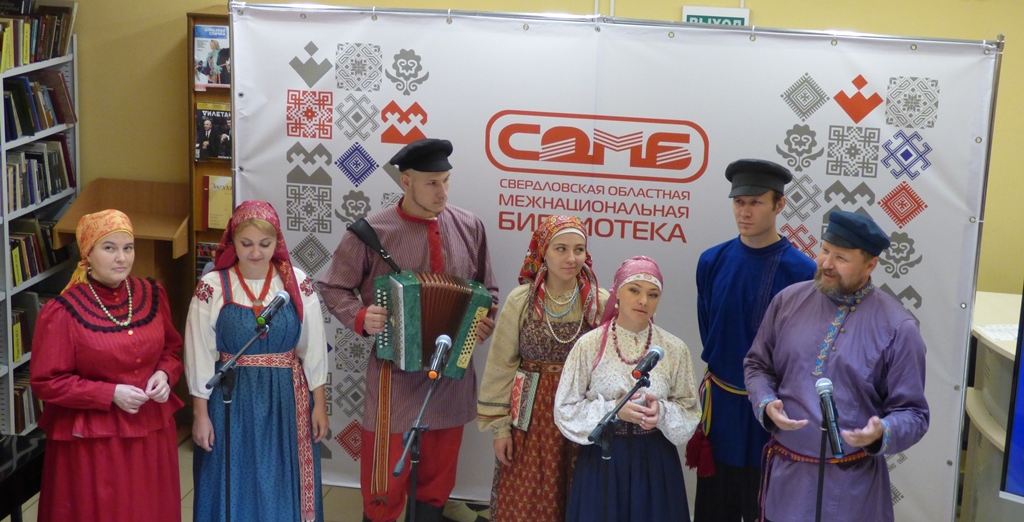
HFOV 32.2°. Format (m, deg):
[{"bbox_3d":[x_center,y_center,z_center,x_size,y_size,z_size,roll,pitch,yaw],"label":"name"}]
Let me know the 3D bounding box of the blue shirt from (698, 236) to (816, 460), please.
[{"bbox_3d":[0.888,0.327,6.420,0.450,0.830,0.280,4,14,9],"label":"blue shirt"}]

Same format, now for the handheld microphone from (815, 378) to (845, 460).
[{"bbox_3d":[0.952,0.467,5.300,0.052,0.250,0.052,-9,-23,2],"label":"handheld microphone"}]

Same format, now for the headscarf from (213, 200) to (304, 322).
[{"bbox_3d":[-0.907,0.000,6.350,0.320,0.440,0.280,-1,14,-9],"label":"headscarf"}]

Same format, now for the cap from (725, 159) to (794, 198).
[{"bbox_3d":[0.874,-0.291,6.270,0.240,0.110,0.270,10,16,29],"label":"cap"}]

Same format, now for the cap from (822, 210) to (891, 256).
[{"bbox_3d":[1.117,-0.083,5.740,0.245,0.120,0.210,8,18,-44],"label":"cap"}]

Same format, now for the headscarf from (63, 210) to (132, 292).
[{"bbox_3d":[-1.461,-0.034,6.270,0.200,0.280,0.260,-8,17,-34],"label":"headscarf"}]

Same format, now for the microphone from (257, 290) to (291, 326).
[{"bbox_3d":[-0.806,0.159,6.000,0.050,0.050,0.250,-18,14,17],"label":"microphone"}]

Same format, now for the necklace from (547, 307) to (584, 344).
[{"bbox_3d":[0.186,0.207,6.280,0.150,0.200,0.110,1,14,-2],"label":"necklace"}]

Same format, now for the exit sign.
[{"bbox_3d":[0.913,-1.063,7.971,0.305,0.150,0.030,4,14,10],"label":"exit sign"}]

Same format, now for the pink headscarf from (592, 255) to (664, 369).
[{"bbox_3d":[0.394,0.160,5.925,0.230,0.380,0.260,0,14,-9],"label":"pink headscarf"}]

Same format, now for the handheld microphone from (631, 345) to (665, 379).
[{"bbox_3d":[0.431,0.325,5.620,0.050,0.050,0.250,4,15,19],"label":"handheld microphone"}]

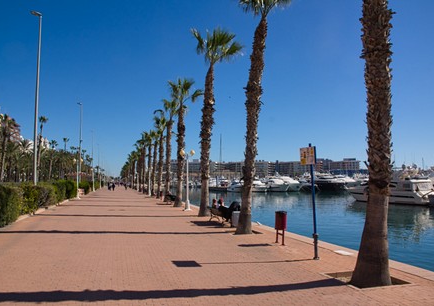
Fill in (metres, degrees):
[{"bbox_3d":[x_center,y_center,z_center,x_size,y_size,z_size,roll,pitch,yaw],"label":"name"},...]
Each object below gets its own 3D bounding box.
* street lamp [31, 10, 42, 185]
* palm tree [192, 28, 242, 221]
[{"bbox_3d":[-11.512,-2.857,22.045,0.800,12.750,0.350,1,-5,-16],"label":"street lamp"},{"bbox_3d":[0.000,-1.813,18.744,2.700,10.380,2.600,0,-5,0],"label":"palm tree"}]

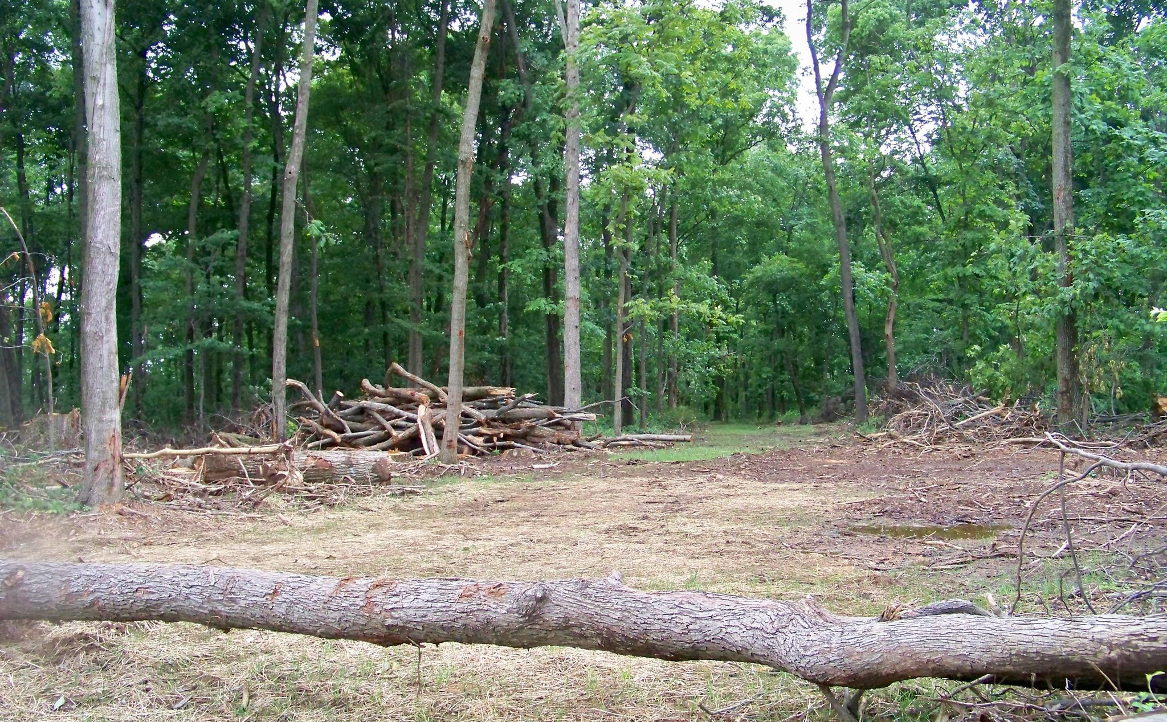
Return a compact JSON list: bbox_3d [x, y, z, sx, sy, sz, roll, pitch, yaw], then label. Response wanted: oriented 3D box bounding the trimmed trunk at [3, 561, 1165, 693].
[{"bbox_3d":[-0.209,1.246,5.300,5.761,0.420,0.370,1,1,8],"label":"trimmed trunk"}]

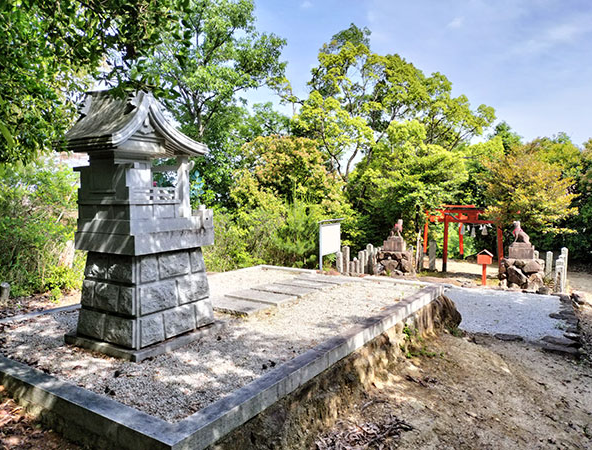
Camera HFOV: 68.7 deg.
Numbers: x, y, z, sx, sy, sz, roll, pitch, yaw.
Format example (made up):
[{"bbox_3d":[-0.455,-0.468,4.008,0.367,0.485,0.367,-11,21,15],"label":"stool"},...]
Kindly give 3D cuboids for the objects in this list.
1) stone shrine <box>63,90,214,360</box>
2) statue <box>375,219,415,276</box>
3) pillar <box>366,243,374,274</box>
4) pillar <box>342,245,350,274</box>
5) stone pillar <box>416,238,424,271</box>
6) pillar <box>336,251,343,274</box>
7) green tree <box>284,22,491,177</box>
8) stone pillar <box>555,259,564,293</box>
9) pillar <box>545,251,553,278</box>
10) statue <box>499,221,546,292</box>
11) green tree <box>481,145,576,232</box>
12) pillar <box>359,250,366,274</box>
[{"bbox_3d":[-1.524,-0.063,4.272,0.980,2.400,1.100,3,5,35],"label":"stone shrine"},{"bbox_3d":[2.592,0.605,11.400,0.900,1.500,0.800,2,3,33],"label":"statue"},{"bbox_3d":[1.885,0.876,11.000,0.160,0.810,0.160,2,4,25],"label":"pillar"},{"bbox_3d":[1.340,0.942,11.500,0.150,0.750,0.150,2,3,33],"label":"pillar"},{"bbox_3d":[3.412,0.838,11.900,0.160,0.820,0.160,2,4,25],"label":"stone pillar"},{"bbox_3d":[1.134,0.991,11.300,0.150,0.600,0.150,2,4,25],"label":"pillar"},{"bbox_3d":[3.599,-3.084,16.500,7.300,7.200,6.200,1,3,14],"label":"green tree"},{"bbox_3d":[5.827,1.124,9.600,0.150,0.740,0.150,2,4,25],"label":"stone pillar"},{"bbox_3d":[6.410,1.028,11.000,0.150,0.710,0.150,2,4,25],"label":"pillar"},{"bbox_3d":[5.123,0.701,9.800,0.980,1.580,0.920,2,4,25],"label":"statue"},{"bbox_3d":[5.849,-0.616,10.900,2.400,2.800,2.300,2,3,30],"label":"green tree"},{"bbox_3d":[1.780,1.004,11.600,0.150,0.650,0.150,2,3,33],"label":"pillar"}]

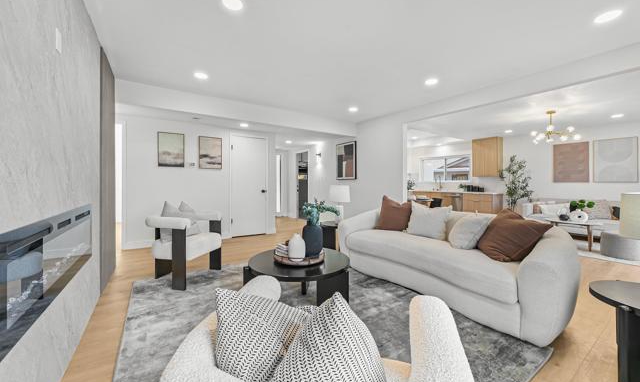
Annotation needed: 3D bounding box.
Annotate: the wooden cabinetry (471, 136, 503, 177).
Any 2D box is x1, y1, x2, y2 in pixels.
[{"bbox_3d":[4.592,-0.885,6.836,0.335,1.080,0.630,0,2,-33],"label":"wooden cabinetry"}]

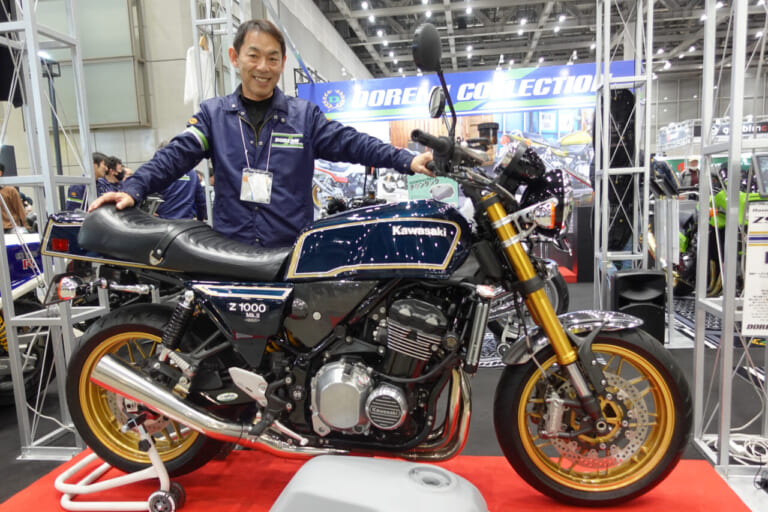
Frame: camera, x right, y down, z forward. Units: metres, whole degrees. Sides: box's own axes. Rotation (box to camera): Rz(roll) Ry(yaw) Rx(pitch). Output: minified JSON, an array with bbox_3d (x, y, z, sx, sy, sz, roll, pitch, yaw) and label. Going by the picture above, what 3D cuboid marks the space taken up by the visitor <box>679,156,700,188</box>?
[{"bbox_3d":[5.855,-1.042,9.696,0.520,1.660,0.320,1,7,24],"label":"visitor"}]

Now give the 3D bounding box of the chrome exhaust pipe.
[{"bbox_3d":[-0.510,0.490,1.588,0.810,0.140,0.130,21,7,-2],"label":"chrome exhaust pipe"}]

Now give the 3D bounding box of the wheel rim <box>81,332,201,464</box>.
[{"bbox_3d":[-0.804,0.475,1.800,0.460,0.460,0.150,-1,7,8],"label":"wheel rim"}]

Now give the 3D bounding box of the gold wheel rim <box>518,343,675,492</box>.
[{"bbox_3d":[0.647,0.492,1.604,0.460,0.460,0.115,-1,7,8],"label":"gold wheel rim"}]

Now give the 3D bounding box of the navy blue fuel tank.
[{"bbox_3d":[-0.011,-0.059,1.626,0.580,0.245,0.330,-1,7,8],"label":"navy blue fuel tank"}]

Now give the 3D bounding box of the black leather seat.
[{"bbox_3d":[-0.622,-0.053,1.710,0.710,0.250,0.270,-1,7,8],"label":"black leather seat"}]

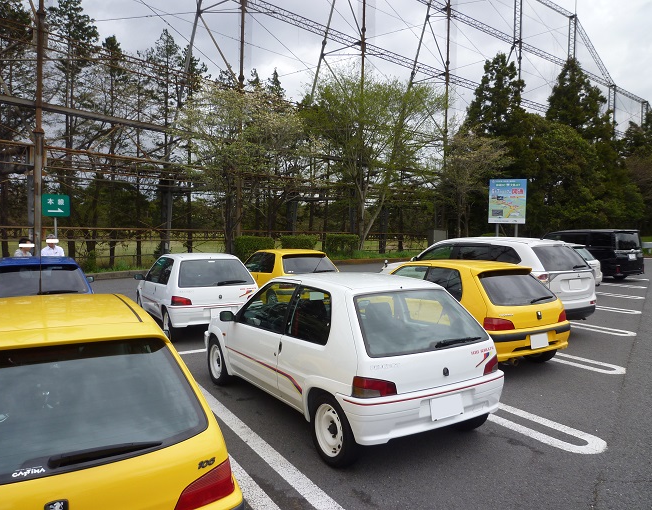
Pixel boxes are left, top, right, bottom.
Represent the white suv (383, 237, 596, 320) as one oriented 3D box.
[{"bbox_3d":[2.947,0.425,10.100,1.800,1.680,4.655,-2,4,-32],"label":"white suv"}]

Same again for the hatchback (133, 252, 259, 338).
[{"bbox_3d":[-2.448,0.638,9.109,1.580,1.365,3.570,-2,4,-28],"label":"hatchback"}]

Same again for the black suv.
[{"bbox_3d":[9.022,-0.108,18.326,1.720,1.825,4.700,-2,4,-31],"label":"black suv"}]

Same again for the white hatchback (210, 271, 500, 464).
[{"bbox_3d":[-0.018,0.862,5.118,1.580,1.365,3.570,-2,4,-32],"label":"white hatchback"}]

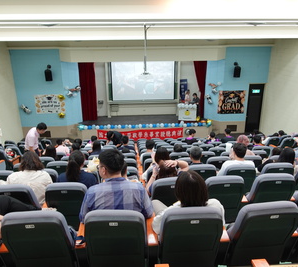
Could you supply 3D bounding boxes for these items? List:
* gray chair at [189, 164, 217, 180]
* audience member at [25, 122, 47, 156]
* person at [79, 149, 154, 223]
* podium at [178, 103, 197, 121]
[{"bbox_3d":[0.747,0.790,4.106,0.540,0.900,0.600,-1,18,-2],"label":"gray chair"},{"bbox_3d":[-2.796,0.497,6.904,0.600,1.600,0.480,0,18,3],"label":"audience member"},{"bbox_3d":[-0.245,0.642,2.244,0.540,1.298,0.780,-1,18,-3],"label":"person"},{"bbox_3d":[1.996,-1.104,13.926,0.930,1.004,0.550,2,18,6],"label":"podium"}]

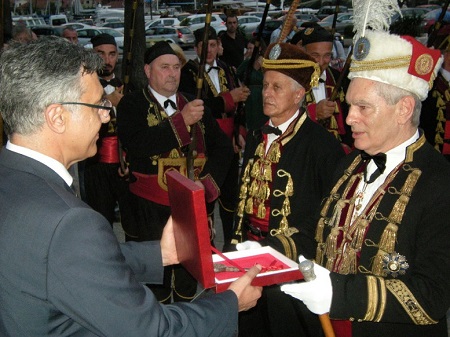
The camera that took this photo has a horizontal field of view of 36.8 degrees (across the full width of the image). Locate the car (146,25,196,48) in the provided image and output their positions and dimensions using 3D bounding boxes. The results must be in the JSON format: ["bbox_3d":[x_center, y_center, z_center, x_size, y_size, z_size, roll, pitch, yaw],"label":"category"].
[{"bbox_3d":[-3.895,-8.435,43.500,4.350,1.500,1.770,7,17,39],"label":"car"}]

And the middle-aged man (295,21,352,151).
[{"bbox_3d":[0.606,0.056,3.998,0.600,1.780,0.450,1,14,20],"label":"middle-aged man"}]

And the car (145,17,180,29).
[{"bbox_3d":[-4.981,-11.061,53.000,4.000,1.500,1.720,-11,15,-29],"label":"car"}]

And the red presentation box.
[{"bbox_3d":[0.023,0.129,1.521,0.281,0.240,0.149,-5,17,-27],"label":"red presentation box"}]

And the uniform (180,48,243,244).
[{"bbox_3d":[-0.056,-0.056,4.944,0.560,1.470,0.420,-7,13,-14],"label":"uniform"}]

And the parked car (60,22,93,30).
[{"bbox_3d":[-11.710,-10.910,54.000,4.500,1.450,1.780,-11,15,-30],"label":"parked car"}]

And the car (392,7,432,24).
[{"bbox_3d":[12.021,-9.781,44.500,4.300,1.470,1.760,-15,17,-40],"label":"car"}]

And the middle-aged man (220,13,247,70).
[{"bbox_3d":[0.130,-1.091,8.902,0.520,1.820,0.340,-3,13,0],"label":"middle-aged man"}]

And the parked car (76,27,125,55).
[{"bbox_3d":[-7.279,-7.390,39.500,4.400,1.460,1.760,9,18,43],"label":"parked car"}]

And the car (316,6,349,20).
[{"bbox_3d":[8.833,-12.415,55.000,1.840,1.700,4.500,9,18,43],"label":"car"}]

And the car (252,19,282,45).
[{"bbox_3d":[2.878,-7.693,38.500,1.760,1.450,4.350,1,14,20],"label":"car"}]

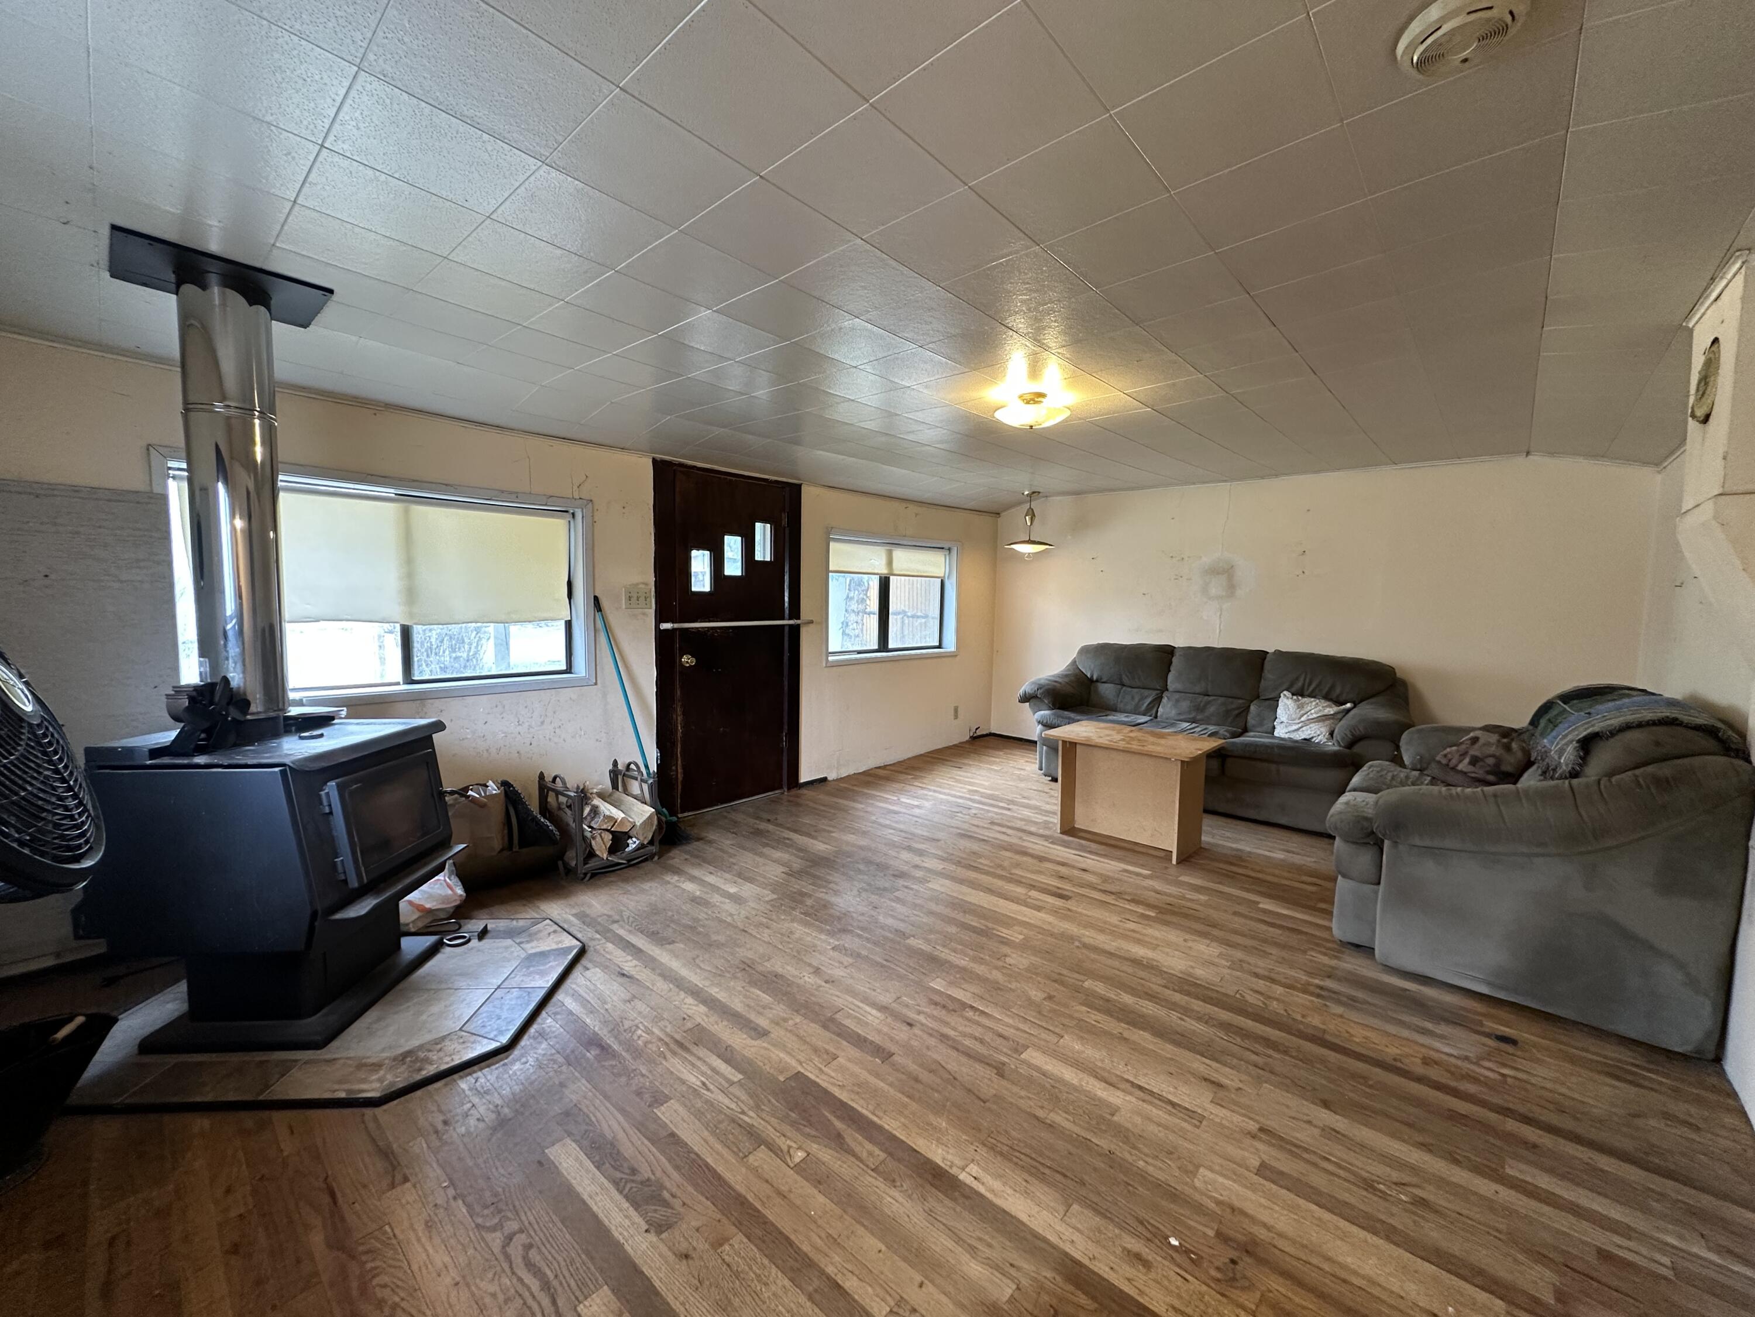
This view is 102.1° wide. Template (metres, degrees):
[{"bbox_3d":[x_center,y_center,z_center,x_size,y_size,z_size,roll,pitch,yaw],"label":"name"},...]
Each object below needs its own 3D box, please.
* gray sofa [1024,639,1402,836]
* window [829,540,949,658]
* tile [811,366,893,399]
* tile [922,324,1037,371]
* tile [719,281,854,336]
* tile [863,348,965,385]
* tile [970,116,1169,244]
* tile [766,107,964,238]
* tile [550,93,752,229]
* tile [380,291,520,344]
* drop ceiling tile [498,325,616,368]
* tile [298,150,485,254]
[{"bbox_3d":[2.134,0.413,4.754,2.300,0.930,0.970,5,7,42],"label":"gray sofa"},{"bbox_3d":[0.150,-0.474,5.586,0.100,0.880,1.500,6,7,41],"label":"window"},{"bbox_3d":[-0.088,-1.067,2.765,0.305,0.025,0.305,5,6,42],"label":"tile"},{"bbox_3d":[0.364,-1.033,2.357,0.305,0.025,0.305,5,6,42],"label":"tile"},{"bbox_3d":[-0.276,-1.038,2.119,0.307,0.020,0.307,5,5,42],"label":"tile"},{"bbox_3d":[0.145,-1.046,2.557,0.300,0.020,0.300,4,4,42],"label":"tile"},{"bbox_3d":[0.409,-1.001,1.502,0.307,0.020,0.307,4,4,42],"label":"tile"},{"bbox_3d":[-0.023,-0.999,1.468,0.300,0.020,0.300,3,3,42],"label":"tile"},{"bbox_3d":[-0.453,-1.005,1.445,0.305,0.020,0.305,5,7,42],"label":"tile"},{"bbox_3d":[-1.358,-1.089,2.267,0.305,0.025,0.305,5,6,42],"label":"tile"},{"bbox_3d":[-1.149,-1.093,2.490,0.300,0.020,0.300,6,5,42],"label":"drop ceiling tile"},{"bbox_3d":[-1.111,-1.037,1.628,0.300,0.020,0.300,5,5,42],"label":"tile"}]

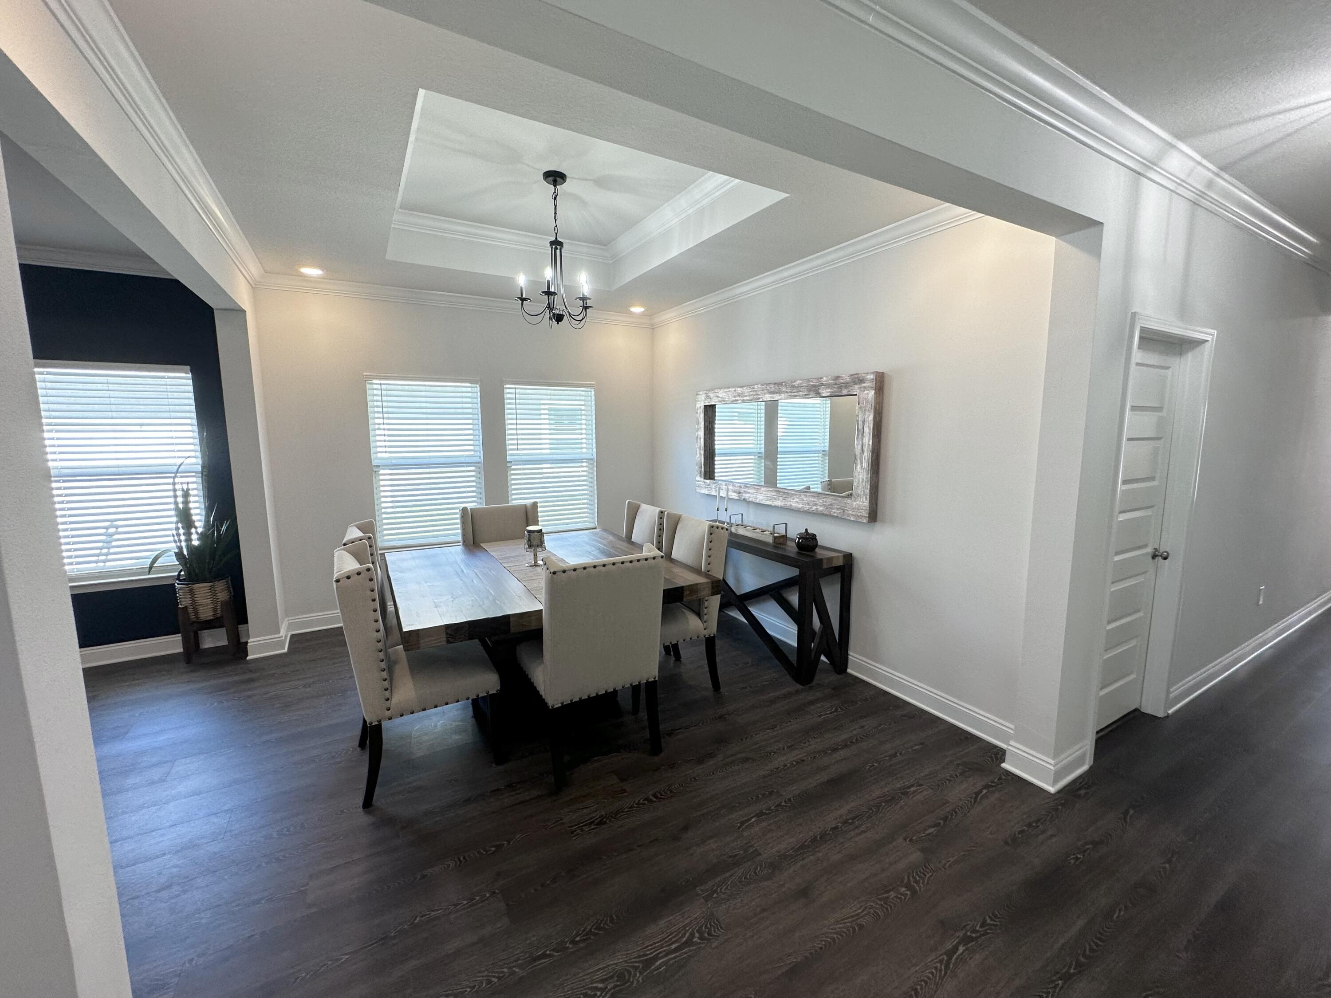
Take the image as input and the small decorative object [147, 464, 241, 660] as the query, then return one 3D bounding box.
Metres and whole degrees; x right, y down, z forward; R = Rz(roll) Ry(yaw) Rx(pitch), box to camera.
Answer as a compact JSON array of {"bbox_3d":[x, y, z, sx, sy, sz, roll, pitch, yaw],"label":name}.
[{"bbox_3d":[-3.307,0.437,3.814,0.436,1.411,0.380,-5,9,-30],"label":"small decorative object"}]

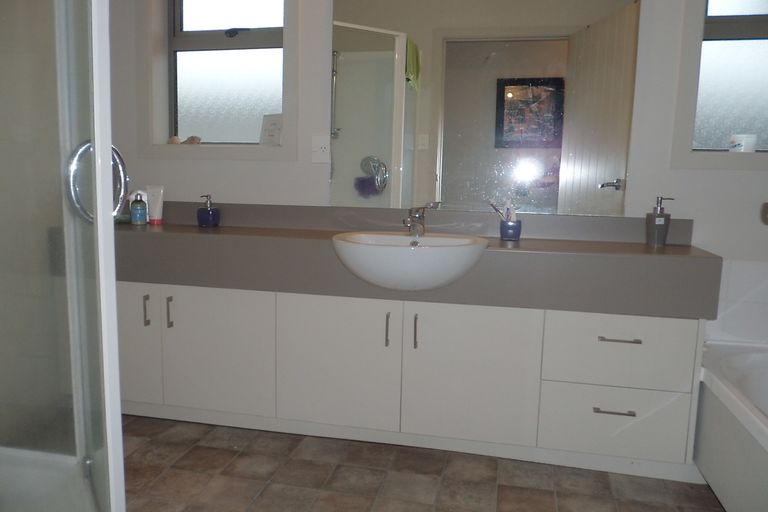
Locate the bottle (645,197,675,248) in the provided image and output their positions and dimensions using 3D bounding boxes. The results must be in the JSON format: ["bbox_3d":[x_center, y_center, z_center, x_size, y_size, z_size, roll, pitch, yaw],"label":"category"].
[{"bbox_3d":[1.037,-0.127,2.087,0.102,0.185,0.082,3,9,12],"label":"bottle"}]

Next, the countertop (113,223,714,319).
[{"bbox_3d":[-0.118,0.023,2.293,2.600,0.211,0.380,3,9,12],"label":"countertop"}]

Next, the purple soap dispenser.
[{"bbox_3d":[-0.798,-0.204,2.522,0.096,0.146,0.096,3,9,12],"label":"purple soap dispenser"}]

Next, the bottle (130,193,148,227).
[{"bbox_3d":[-1.147,-0.220,2.585,0.071,0.145,0.062,3,9,12],"label":"bottle"}]

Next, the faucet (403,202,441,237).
[{"bbox_3d":[0.144,-0.143,2.137,0.145,0.136,0.140,3,9,12],"label":"faucet"}]

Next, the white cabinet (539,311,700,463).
[{"bbox_3d":[0.862,0.442,2.148,0.508,0.540,0.338,3,9,12],"label":"white cabinet"}]

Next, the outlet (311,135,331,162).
[{"bbox_3d":[-0.277,-0.472,2.456,0.085,0.116,0.012,3,9,12],"label":"outlet"}]

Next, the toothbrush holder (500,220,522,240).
[{"bbox_3d":[0.514,-0.105,2.229,0.080,0.083,0.080,3,9,12],"label":"toothbrush holder"}]

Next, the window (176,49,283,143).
[{"bbox_3d":[-0.737,-0.761,2.645,0.555,0.430,0.040,3,9,12],"label":"window"}]

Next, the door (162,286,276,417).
[{"bbox_3d":[-0.687,0.389,2.321,0.516,0.540,0.020,3,9,12],"label":"door"}]

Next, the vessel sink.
[{"bbox_3d":[0.092,0.031,2.048,0.573,0.183,0.405,3,9,12],"label":"vessel sink"}]

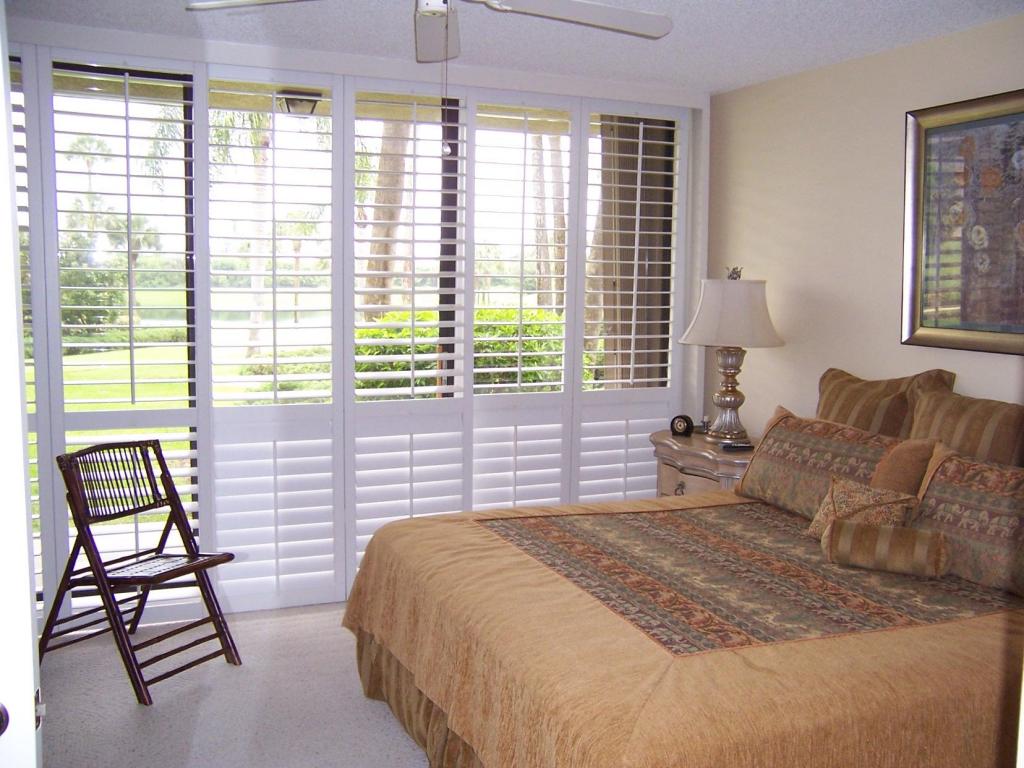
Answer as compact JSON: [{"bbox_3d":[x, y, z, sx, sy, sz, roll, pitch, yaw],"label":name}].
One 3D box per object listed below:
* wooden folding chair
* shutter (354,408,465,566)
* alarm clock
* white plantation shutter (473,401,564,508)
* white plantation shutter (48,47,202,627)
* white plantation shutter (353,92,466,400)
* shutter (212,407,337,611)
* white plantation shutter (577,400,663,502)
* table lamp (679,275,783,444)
[{"bbox_3d":[-1.425,0.659,3.701,0.650,0.845,0.470,4,7,29],"label":"wooden folding chair"},{"bbox_3d":[-0.481,0.525,4.624,0.554,0.903,0.050,-2,7,-23],"label":"shutter"},{"bbox_3d":[0.823,0.201,4.714,0.100,0.107,0.050,7,9,42],"label":"alarm clock"},{"bbox_3d":[0.025,0.512,4.800,0.515,0.903,0.050,-2,7,-23],"label":"white plantation shutter"},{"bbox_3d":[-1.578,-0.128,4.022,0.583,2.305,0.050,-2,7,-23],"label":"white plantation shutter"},{"bbox_3d":[-0.465,-0.615,4.494,0.554,1.385,0.050,-2,7,-23],"label":"white plantation shutter"},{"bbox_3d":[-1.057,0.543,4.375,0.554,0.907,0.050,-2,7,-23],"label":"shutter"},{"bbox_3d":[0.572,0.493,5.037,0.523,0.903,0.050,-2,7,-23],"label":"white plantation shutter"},{"bbox_3d":[1.036,-0.134,4.579,0.502,0.809,0.502,1,7,0],"label":"table lamp"}]

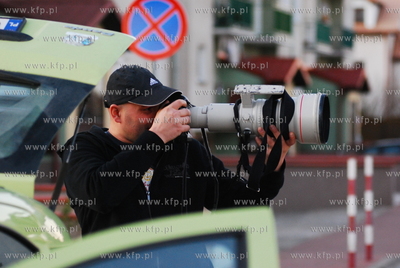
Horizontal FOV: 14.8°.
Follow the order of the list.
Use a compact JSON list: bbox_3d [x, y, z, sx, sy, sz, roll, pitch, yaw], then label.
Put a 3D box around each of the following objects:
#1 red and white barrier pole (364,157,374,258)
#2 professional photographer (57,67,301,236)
[{"bbox_3d":[1.649,0.728,15.000,0.078,1.035,0.078,0,1,0],"label":"red and white barrier pole"},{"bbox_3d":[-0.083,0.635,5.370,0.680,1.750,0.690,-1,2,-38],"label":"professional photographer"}]

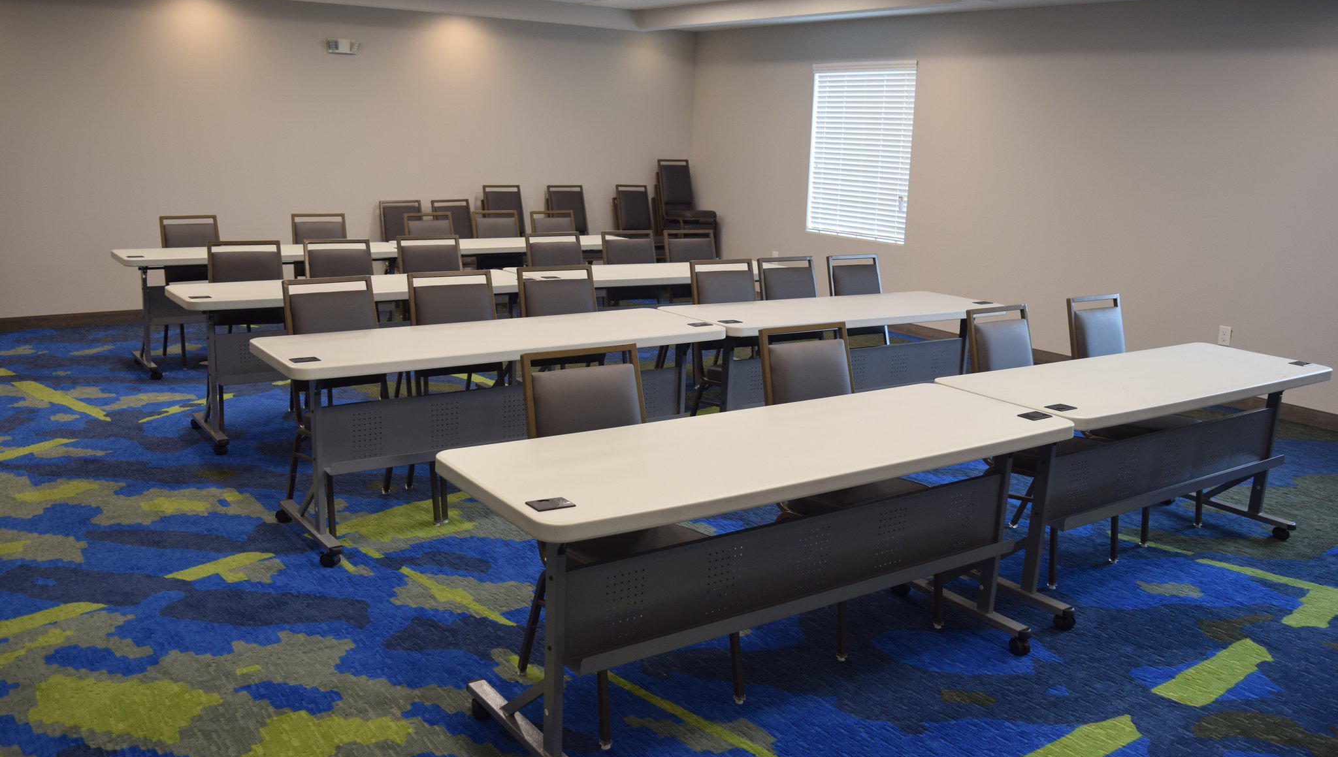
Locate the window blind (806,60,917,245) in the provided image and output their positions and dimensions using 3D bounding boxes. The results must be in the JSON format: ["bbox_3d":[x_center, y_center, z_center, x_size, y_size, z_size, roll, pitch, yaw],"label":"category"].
[{"bbox_3d":[1.595,-1.906,9.290,0.070,1.450,1.210,-7,15,-35],"label":"window blind"}]

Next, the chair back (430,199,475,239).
[{"bbox_3d":[-1.805,-1.253,9.313,0.410,0.450,0.100,-7,5,-35],"label":"chair back"}]

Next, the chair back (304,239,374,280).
[{"bbox_3d":[-1.723,-0.495,5.854,0.410,0.450,0.100,-7,5,-35],"label":"chair back"}]

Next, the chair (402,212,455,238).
[{"bbox_3d":[-1.594,-0.692,7.817,0.455,0.915,0.550,-7,15,-35],"label":"chair"}]

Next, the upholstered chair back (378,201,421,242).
[{"bbox_3d":[-2.110,-0.990,9.200,0.450,0.917,0.565,-6,15,-35],"label":"upholstered chair back"}]

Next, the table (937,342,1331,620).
[{"bbox_3d":[1.798,0.339,4.154,1.830,0.728,0.610,-7,15,-35],"label":"table"}]

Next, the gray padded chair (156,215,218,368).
[{"bbox_3d":[-3.014,-0.574,7.180,0.450,0.920,0.570,-7,15,-36],"label":"gray padded chair"}]

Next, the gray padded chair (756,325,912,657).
[{"bbox_3d":[0.573,0.328,3.520,0.450,0.917,0.565,-6,15,-34],"label":"gray padded chair"}]

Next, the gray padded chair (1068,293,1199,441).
[{"bbox_3d":[1.921,0.149,4.593,0.450,0.917,0.565,-6,15,-33],"label":"gray padded chair"}]

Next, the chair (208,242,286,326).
[{"bbox_3d":[-2.047,-0.211,5.591,0.450,0.917,0.565,-6,15,-34],"label":"chair"}]

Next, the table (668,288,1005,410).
[{"bbox_3d":[0.842,0.010,5.484,1.830,0.728,0.610,-7,15,-35],"label":"table"}]

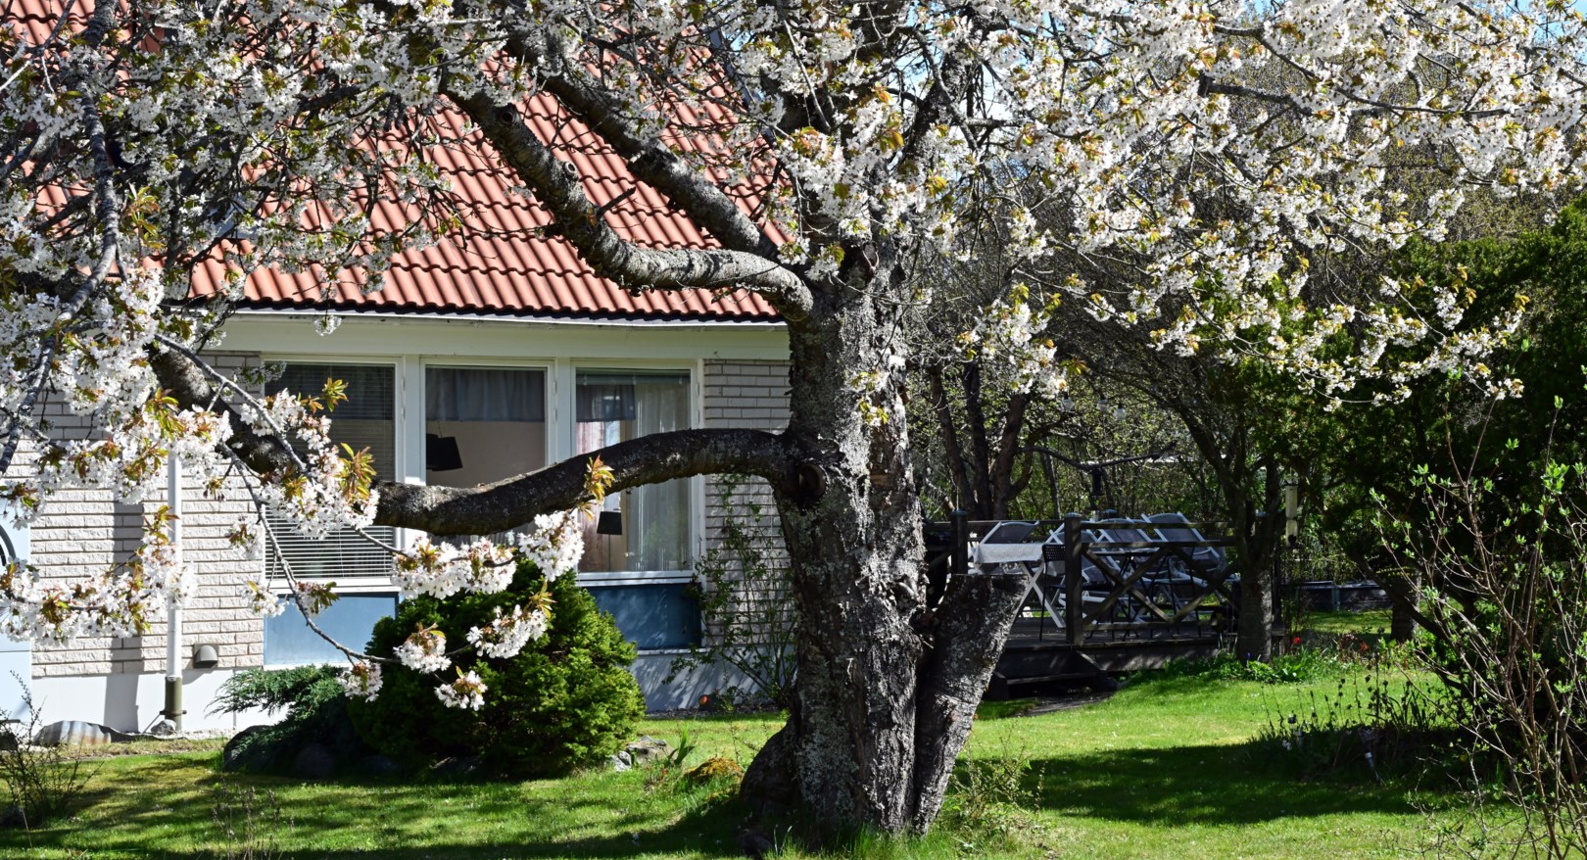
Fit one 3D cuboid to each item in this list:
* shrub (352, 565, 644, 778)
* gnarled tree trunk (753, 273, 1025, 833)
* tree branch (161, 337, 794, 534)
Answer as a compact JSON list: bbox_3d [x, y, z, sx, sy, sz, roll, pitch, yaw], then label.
[{"bbox_3d":[-1.684,1.344,15.000,1.680,1.230,1.600,0,-1,-6],"label":"shrub"},{"bbox_3d":[0.410,0.530,11.400,1.180,2.400,0.850,0,0,0],"label":"gnarled tree trunk"},{"bbox_3d":[-1.375,0.037,11.300,2.800,0.830,0.600,0,-1,-18],"label":"tree branch"}]

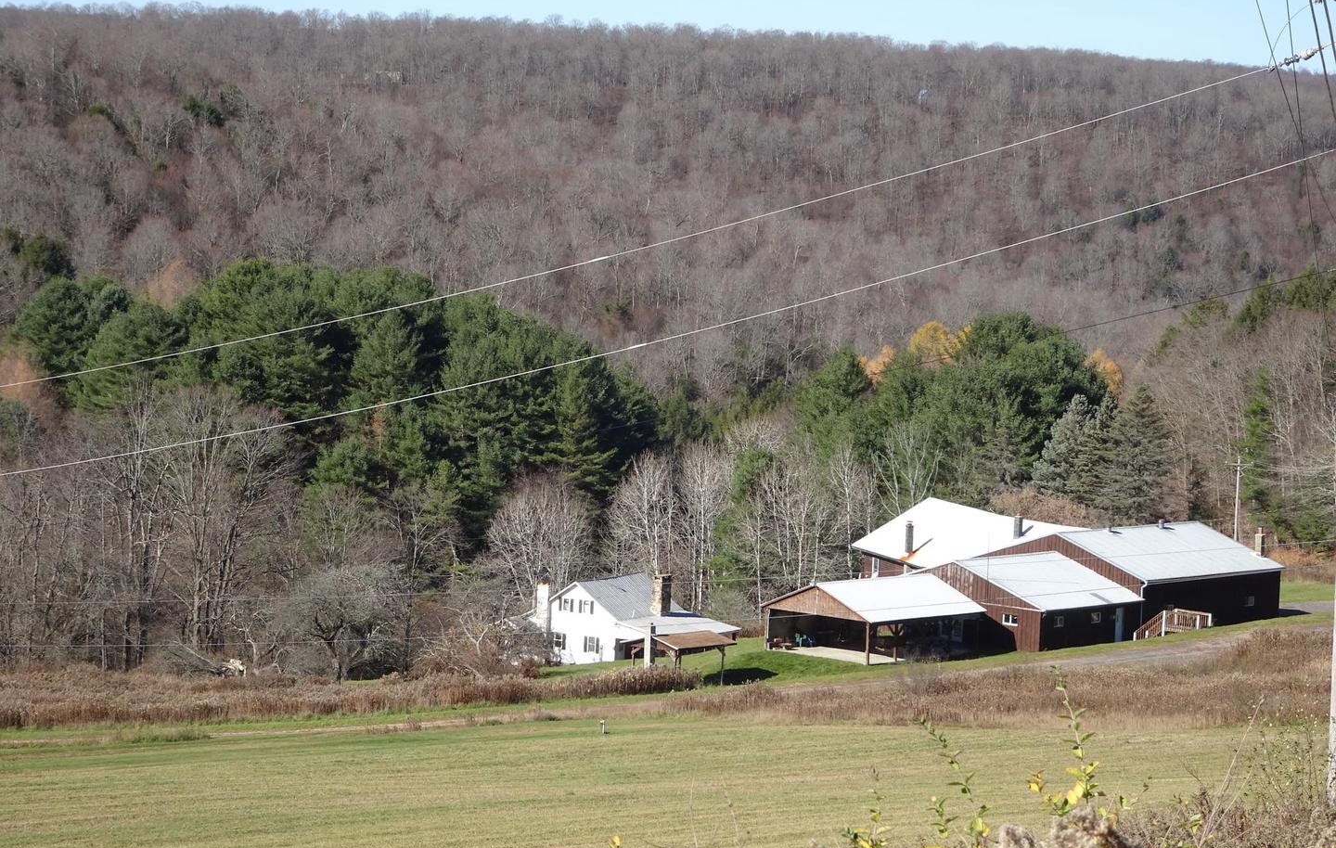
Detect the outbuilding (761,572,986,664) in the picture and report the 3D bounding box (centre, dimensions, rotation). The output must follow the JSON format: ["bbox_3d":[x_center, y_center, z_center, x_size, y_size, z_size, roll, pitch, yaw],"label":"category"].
[{"bbox_3d":[12.355,11.437,231.021,9.630,4.350,9.420,-3,5,-41],"label":"outbuilding"}]

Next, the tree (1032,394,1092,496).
[{"bbox_3d":[29.534,4.005,286.418,6.000,12.370,6.000,0,4,0],"label":"tree"}]

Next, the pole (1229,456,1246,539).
[{"bbox_3d":[41.313,6.292,280.265,1.800,7.830,0.300,0,4,0],"label":"pole"}]

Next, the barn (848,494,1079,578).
[{"bbox_3d":[23.220,9.583,265.286,12.130,7.390,23.890,-1,4,-22],"label":"barn"}]

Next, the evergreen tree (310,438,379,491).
[{"bbox_3d":[-26.998,6.790,322.386,6.000,11.430,6.000,0,4,0],"label":"evergreen tree"}]

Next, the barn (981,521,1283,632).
[{"bbox_3d":[28.955,9.429,242.386,12.590,5.890,14.530,-3,5,-41],"label":"barn"}]

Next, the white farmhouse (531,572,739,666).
[{"bbox_3d":[-1.916,13.373,260.235,11.000,6.300,7.460,3,5,37],"label":"white farmhouse"}]

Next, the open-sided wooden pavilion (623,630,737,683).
[{"bbox_3d":[0.596,13.277,218.638,4.410,2.850,4.950,-3,5,-41],"label":"open-sided wooden pavilion"}]

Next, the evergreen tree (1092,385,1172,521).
[{"bbox_3d":[34.958,3.450,288.429,5.800,12.690,5.800,0,4,0],"label":"evergreen tree"}]

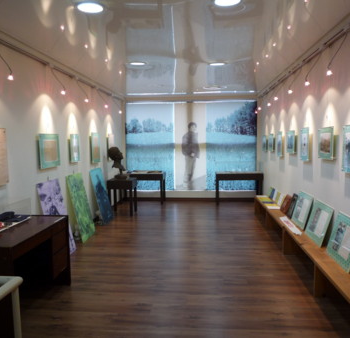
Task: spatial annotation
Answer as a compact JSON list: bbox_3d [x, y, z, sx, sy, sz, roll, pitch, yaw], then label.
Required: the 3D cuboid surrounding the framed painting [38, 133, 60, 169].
[{"bbox_3d":[-1.636,-0.237,4.245,0.031,0.428,0.527,0,5,5],"label":"framed painting"}]

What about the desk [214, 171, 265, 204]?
[{"bbox_3d":[1.539,0.458,7.853,1.085,0.744,0.465,0,5,5],"label":"desk"}]

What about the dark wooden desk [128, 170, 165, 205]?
[{"bbox_3d":[-0.790,0.473,8.075,1.070,0.744,0.465,0,5,5],"label":"dark wooden desk"}]

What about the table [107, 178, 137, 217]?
[{"bbox_3d":[-1.104,0.586,6.904,0.527,0.736,0.450,0,5,5],"label":"table"}]

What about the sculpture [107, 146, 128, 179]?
[{"bbox_3d":[-1.183,-0.118,6.855,0.403,0.679,0.279,0,5,5],"label":"sculpture"}]

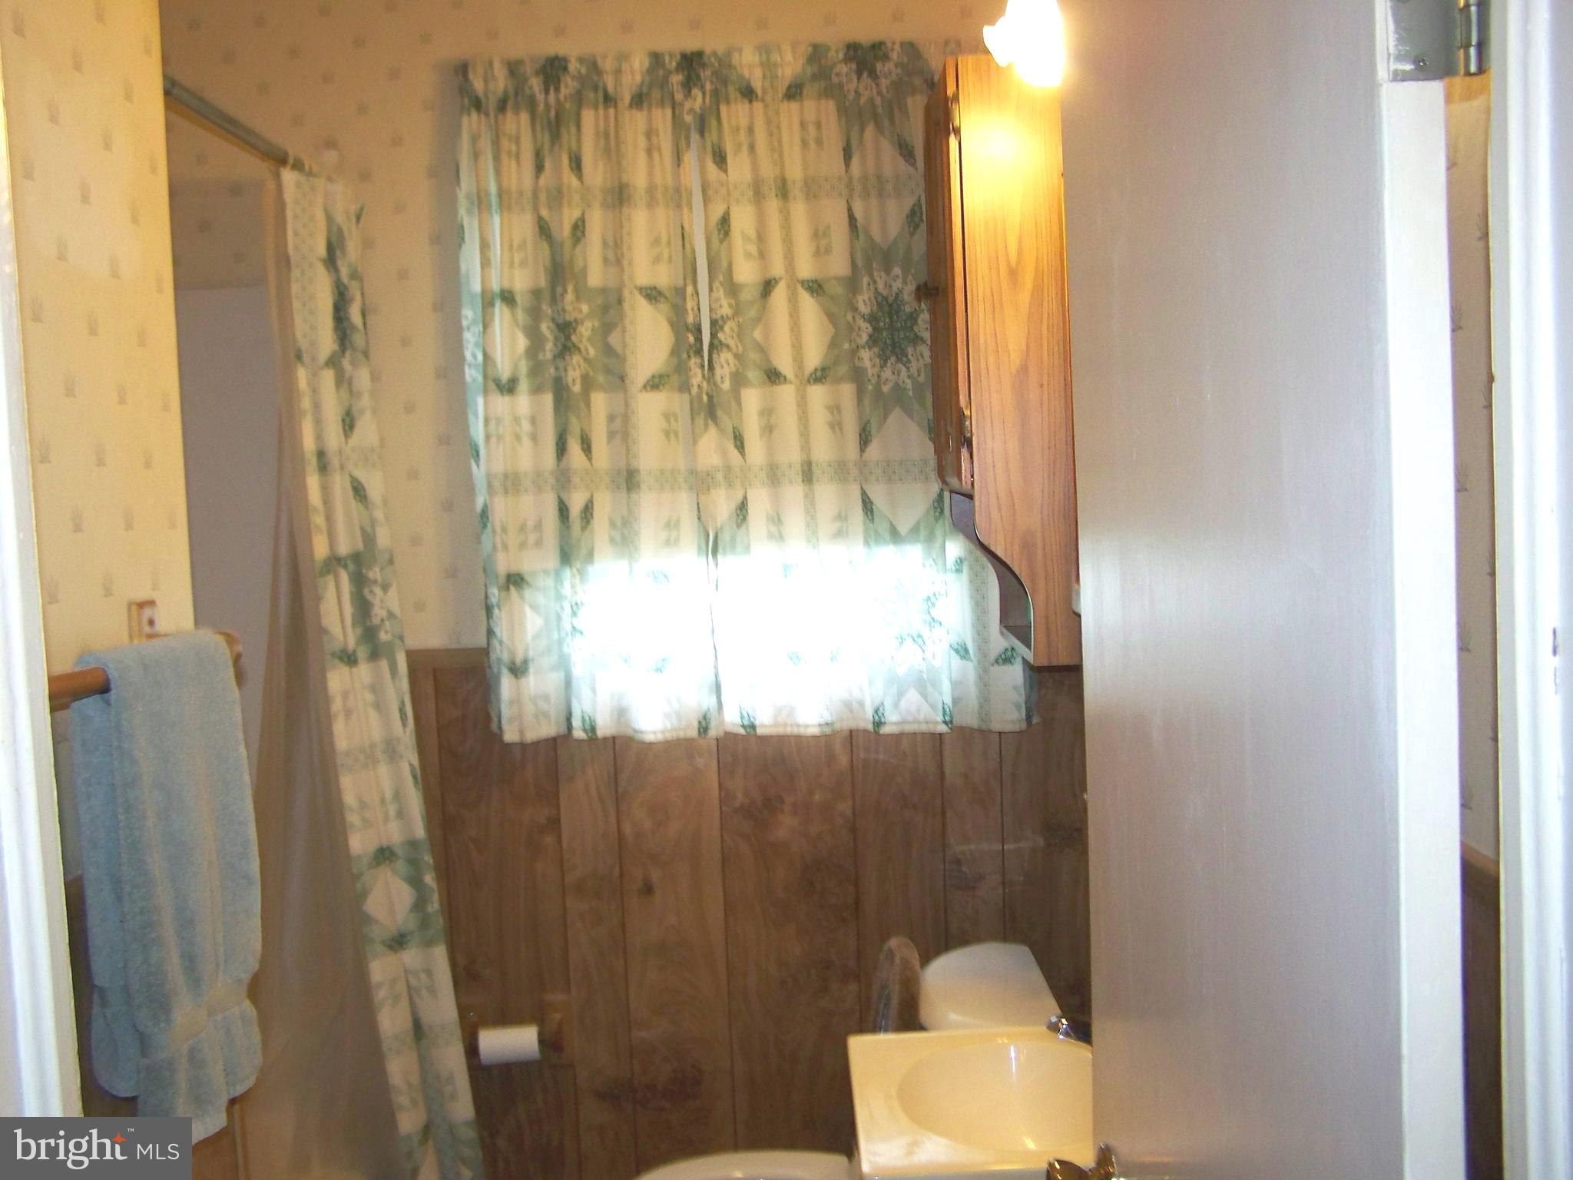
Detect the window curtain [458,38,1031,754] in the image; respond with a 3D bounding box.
[{"bbox_3d":[-0.059,-0.310,2.838,0.910,1.124,0.082,-2,7,3],"label":"window curtain"}]

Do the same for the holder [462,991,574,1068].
[{"bbox_3d":[-0.478,0.779,2.994,0.200,0.134,0.088,-2,7,3],"label":"holder"}]

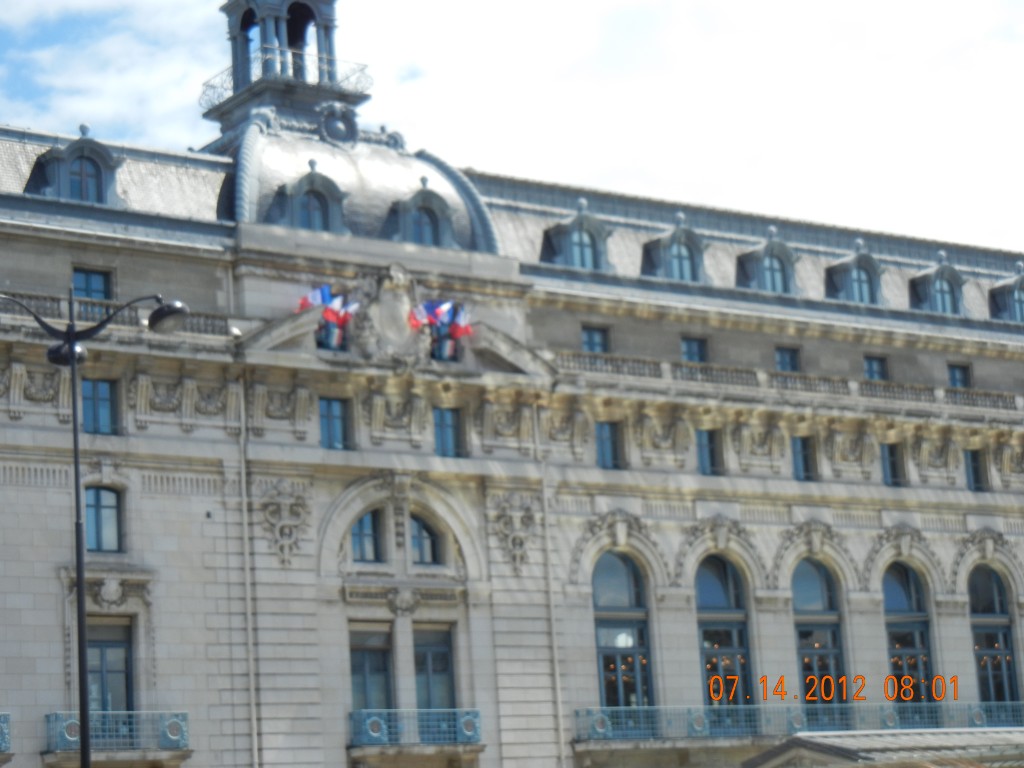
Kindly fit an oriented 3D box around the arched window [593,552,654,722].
[{"bbox_3d":[3.505,8.481,74.616,2.200,5.956,0.350,5,-14,-34],"label":"arched window"}]

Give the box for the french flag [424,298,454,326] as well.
[{"bbox_3d":[-2.269,-2.242,71.734,0.950,0.945,0.450,5,-14,-34],"label":"french flag"}]

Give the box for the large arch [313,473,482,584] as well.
[{"bbox_3d":[-3.391,4.452,70.496,6.100,3.288,0.520,5,-14,-34],"label":"large arch"}]

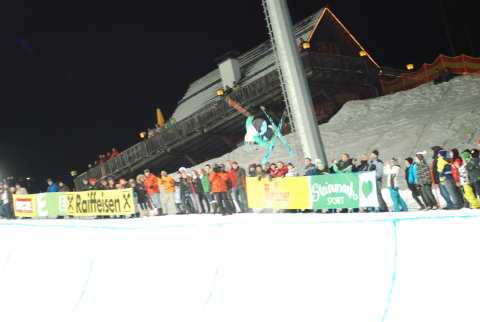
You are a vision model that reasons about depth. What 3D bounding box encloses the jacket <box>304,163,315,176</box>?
[{"bbox_3d":[2.242,0.454,43.935,0.400,0.700,0.550,1,-21,-40],"label":"jacket"}]

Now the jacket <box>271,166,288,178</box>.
[{"bbox_3d":[1.401,0.497,45.319,0.580,0.680,0.450,-24,-19,35],"label":"jacket"}]

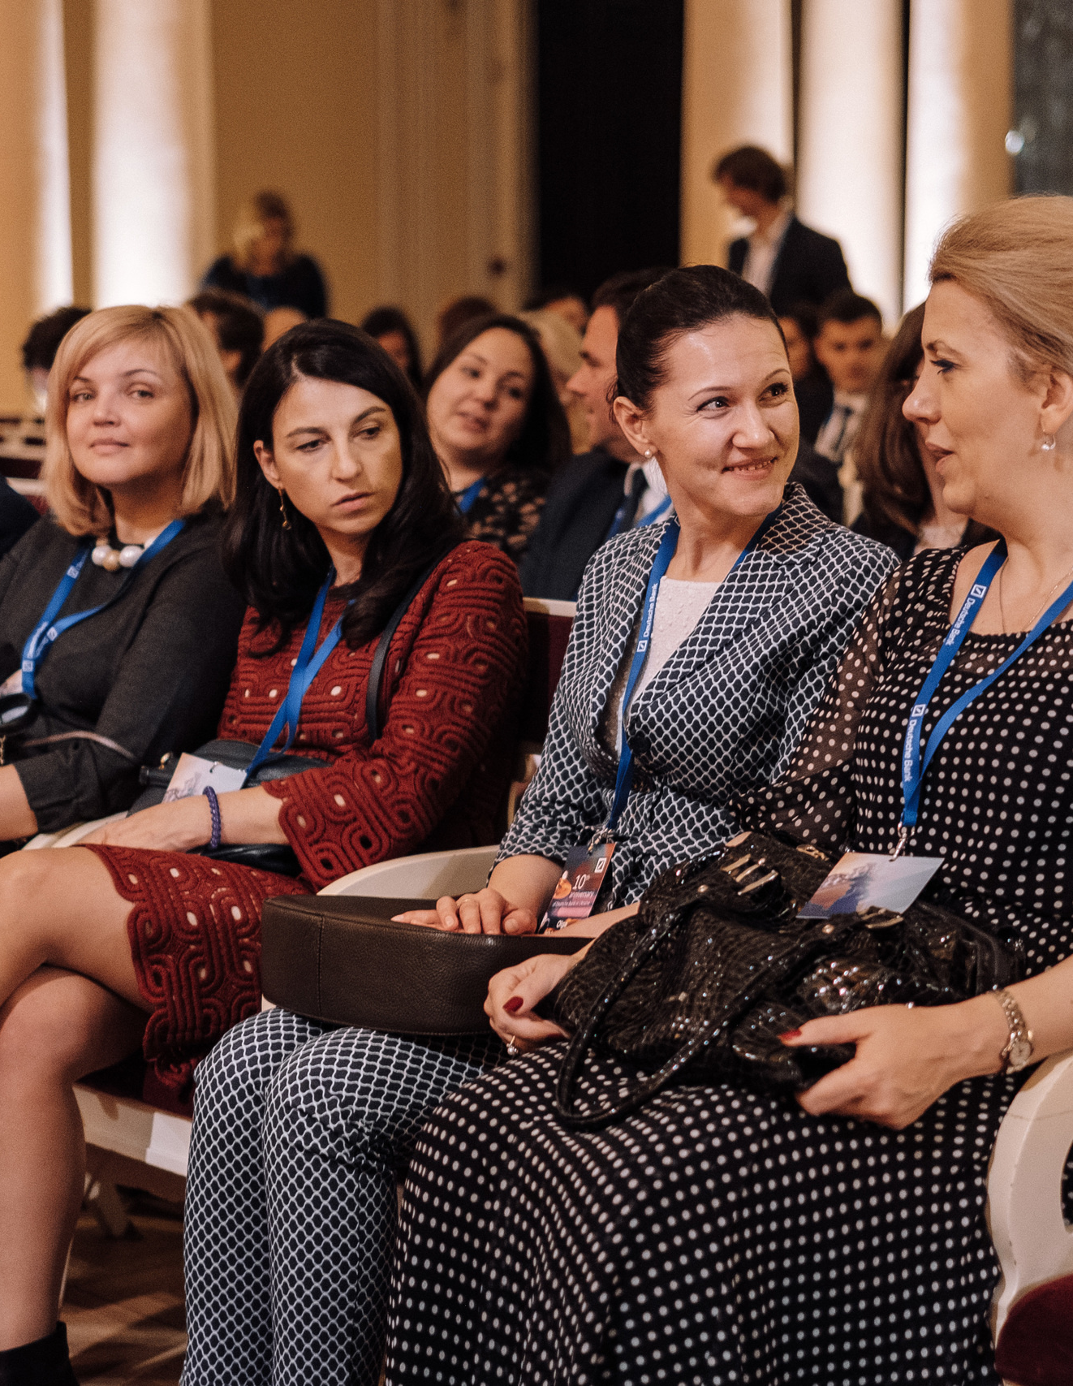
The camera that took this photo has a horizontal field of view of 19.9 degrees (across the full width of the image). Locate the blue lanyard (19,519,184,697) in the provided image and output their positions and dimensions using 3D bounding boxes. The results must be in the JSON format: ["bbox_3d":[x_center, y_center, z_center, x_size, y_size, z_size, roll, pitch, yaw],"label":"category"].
[{"bbox_3d":[-0.514,-0.099,3.620,0.180,0.240,0.220,4,7,37],"label":"blue lanyard"}]

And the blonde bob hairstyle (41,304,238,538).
[{"bbox_3d":[-0.480,-0.329,3.700,0.225,0.275,0.230,1,6,14],"label":"blonde bob hairstyle"}]

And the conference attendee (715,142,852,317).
[{"bbox_3d":[0.733,-0.718,9.000,0.320,1.780,0.500,-4,7,-37],"label":"conference attendee"}]

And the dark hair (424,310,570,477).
[{"bbox_3d":[-0.061,-0.459,4.720,0.220,0.250,0.210,11,6,-10],"label":"dark hair"}]

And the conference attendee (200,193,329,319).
[{"bbox_3d":[-0.818,-0.681,9.200,0.460,1.670,0.300,1,6,8],"label":"conference attendee"}]

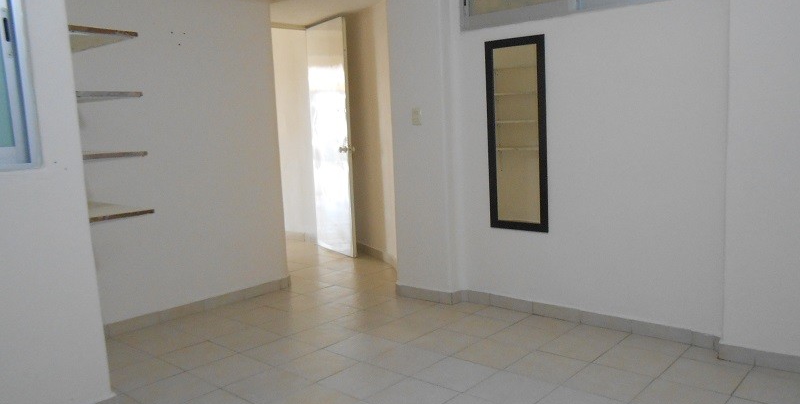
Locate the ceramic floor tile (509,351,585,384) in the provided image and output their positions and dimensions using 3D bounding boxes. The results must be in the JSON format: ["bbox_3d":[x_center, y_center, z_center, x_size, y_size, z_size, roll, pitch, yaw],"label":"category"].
[{"bbox_3d":[0.698,0.797,2.902,0.306,0.010,0.306,4,9,41],"label":"ceramic floor tile"}]

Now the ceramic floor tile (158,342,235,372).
[{"bbox_3d":[-1.063,0.825,3.188,0.304,0.009,0.304,3,9,42],"label":"ceramic floor tile"}]

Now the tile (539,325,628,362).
[{"bbox_3d":[0.925,0.757,3.156,0.306,0.010,0.350,4,9,41],"label":"tile"}]

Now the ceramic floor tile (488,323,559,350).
[{"bbox_3d":[0.672,0.746,3.338,0.306,0.010,0.306,4,9,41],"label":"ceramic floor tile"}]

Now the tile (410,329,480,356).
[{"bbox_3d":[0.231,0.757,3.253,0.304,0.009,0.304,3,9,42],"label":"tile"}]

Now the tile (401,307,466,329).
[{"bbox_3d":[0.232,0.727,3.788,0.313,0.010,0.313,3,9,42],"label":"tile"}]

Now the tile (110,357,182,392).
[{"bbox_3d":[-1.282,0.859,2.970,0.302,0.010,0.302,4,9,41],"label":"tile"}]

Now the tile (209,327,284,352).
[{"bbox_3d":[-0.860,0.790,3.413,0.304,0.009,0.304,3,9,42],"label":"tile"}]

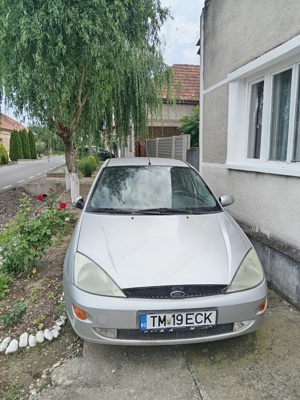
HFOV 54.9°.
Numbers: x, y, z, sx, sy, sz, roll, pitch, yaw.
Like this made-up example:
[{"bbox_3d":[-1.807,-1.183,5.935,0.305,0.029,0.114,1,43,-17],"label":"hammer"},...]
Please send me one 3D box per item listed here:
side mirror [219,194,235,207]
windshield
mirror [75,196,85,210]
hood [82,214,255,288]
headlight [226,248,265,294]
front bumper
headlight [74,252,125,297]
[{"bbox_3d":[0.915,0.022,3.426,0.200,0.145,0.130,0,10,-7],"label":"side mirror"},{"bbox_3d":[0.046,-0.125,3.203,1.360,0.130,0.930,0,38,-7],"label":"windshield"},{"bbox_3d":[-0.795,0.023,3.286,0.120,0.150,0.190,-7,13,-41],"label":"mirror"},{"bbox_3d":[0.133,0.366,2.471,1.430,0.210,1.080,0,22,-7],"label":"hood"},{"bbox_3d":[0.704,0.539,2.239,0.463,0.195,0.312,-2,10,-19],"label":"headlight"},{"bbox_3d":[0.166,0.831,2.193,1.650,0.450,0.500,0,10,-7],"label":"front bumper"},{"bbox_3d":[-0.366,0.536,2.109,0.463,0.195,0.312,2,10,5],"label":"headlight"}]

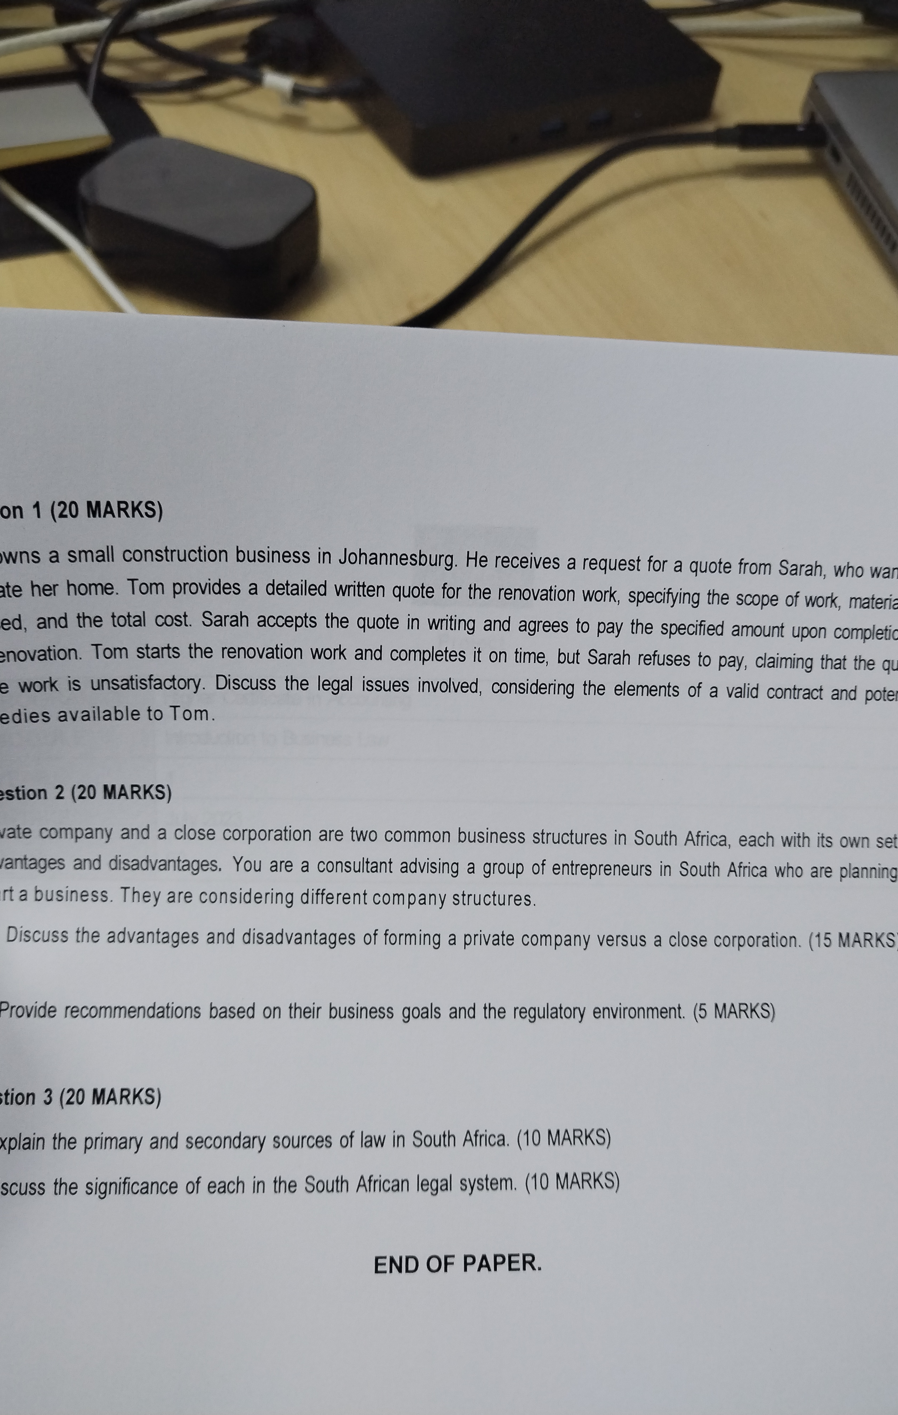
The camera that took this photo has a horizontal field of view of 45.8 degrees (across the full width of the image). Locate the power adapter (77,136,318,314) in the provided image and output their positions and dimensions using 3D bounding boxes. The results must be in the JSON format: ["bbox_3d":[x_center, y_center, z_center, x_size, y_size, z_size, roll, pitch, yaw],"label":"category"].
[{"bbox_3d":[-0.092,-0.181,0.397,0.079,0.027,0.051,23,58,10],"label":"power adapter"}]

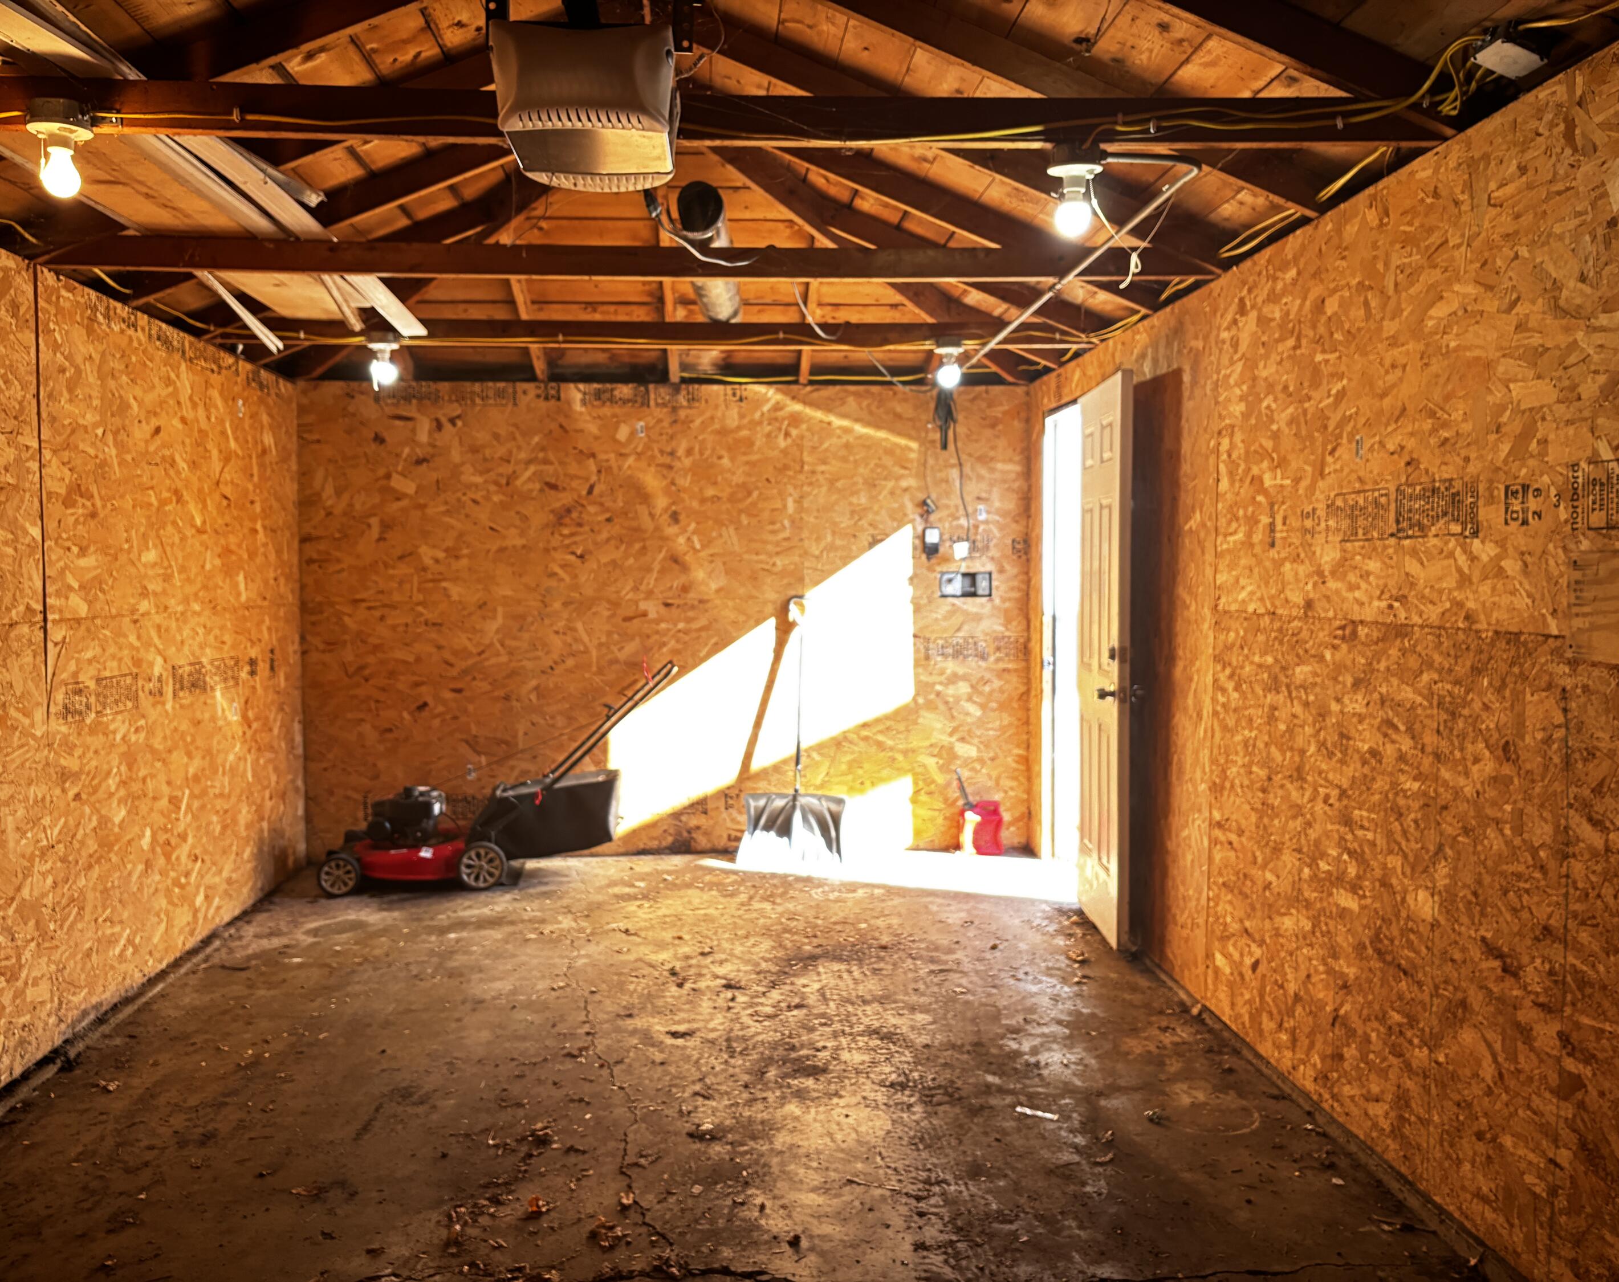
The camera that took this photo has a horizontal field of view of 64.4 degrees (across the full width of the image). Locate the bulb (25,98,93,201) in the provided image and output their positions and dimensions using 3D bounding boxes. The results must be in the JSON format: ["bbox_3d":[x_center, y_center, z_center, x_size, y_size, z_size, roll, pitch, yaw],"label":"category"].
[{"bbox_3d":[-1.407,-0.923,2.414,0.117,0.193,0.117,0,3,-4],"label":"bulb"}]

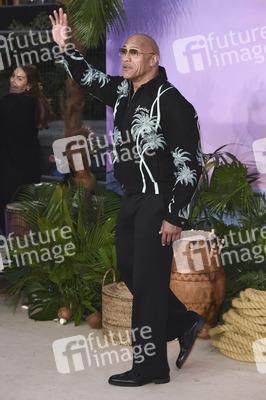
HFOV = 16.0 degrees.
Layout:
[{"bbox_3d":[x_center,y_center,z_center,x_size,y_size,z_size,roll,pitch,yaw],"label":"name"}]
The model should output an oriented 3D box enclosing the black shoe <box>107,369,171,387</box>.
[{"bbox_3d":[0.036,0.928,5.050,0.325,0.115,0.115,-2,7,-14],"label":"black shoe"}]

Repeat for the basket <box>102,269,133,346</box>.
[{"bbox_3d":[0.003,0.672,6.056,0.390,0.440,0.390,0,8,0],"label":"basket"}]

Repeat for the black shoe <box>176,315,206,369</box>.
[{"bbox_3d":[0.286,0.768,5.220,0.115,0.325,0.115,28,-8,-5],"label":"black shoe"}]

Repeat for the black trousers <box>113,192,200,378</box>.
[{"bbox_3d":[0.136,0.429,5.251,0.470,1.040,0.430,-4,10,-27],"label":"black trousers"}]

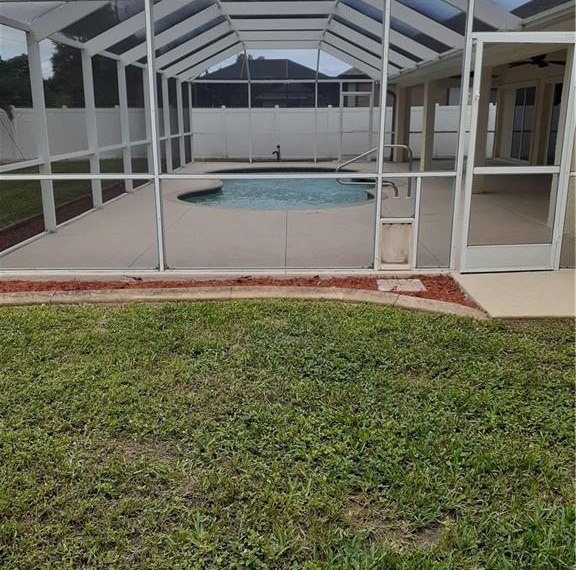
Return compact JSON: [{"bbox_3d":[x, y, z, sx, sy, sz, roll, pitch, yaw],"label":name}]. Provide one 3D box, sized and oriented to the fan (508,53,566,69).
[{"bbox_3d":[4.637,-4.123,11.000,1.280,0.350,1.280,0,16,0],"label":"fan"}]

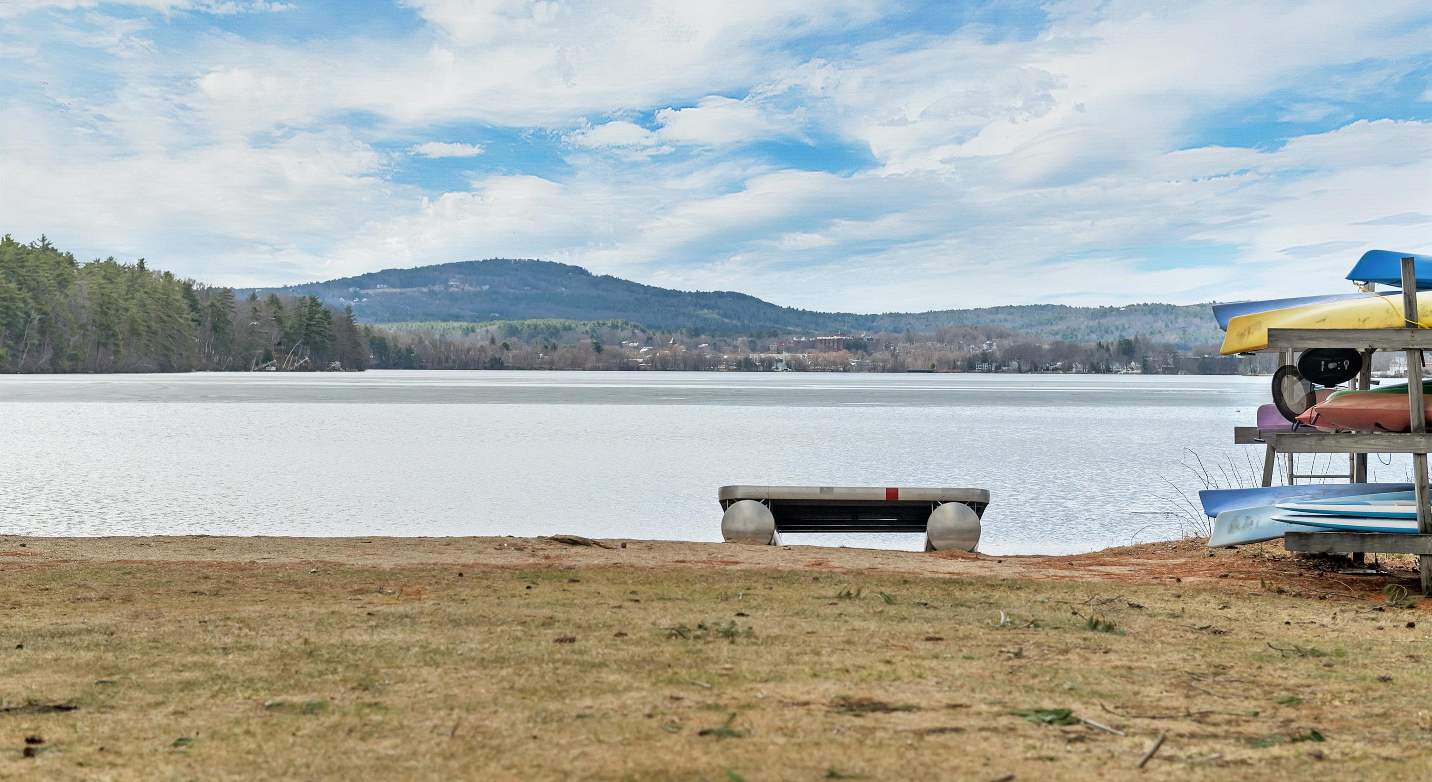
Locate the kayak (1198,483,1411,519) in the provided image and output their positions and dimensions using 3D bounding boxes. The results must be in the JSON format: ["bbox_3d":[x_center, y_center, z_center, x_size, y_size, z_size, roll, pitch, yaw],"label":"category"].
[{"bbox_3d":[5.276,0.845,22.592,3.200,0.330,0.700,0,0,7],"label":"kayak"}]

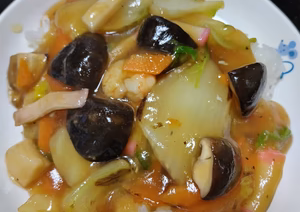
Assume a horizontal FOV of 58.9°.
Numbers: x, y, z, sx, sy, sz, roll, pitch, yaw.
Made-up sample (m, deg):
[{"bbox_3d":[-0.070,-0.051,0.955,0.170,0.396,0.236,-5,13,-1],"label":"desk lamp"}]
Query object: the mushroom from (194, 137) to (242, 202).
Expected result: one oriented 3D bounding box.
[{"bbox_3d":[0.042,0.047,0.177,0.025,0.017,0.036,31,62,-36],"label":"mushroom"}]

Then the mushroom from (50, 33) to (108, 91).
[{"bbox_3d":[-0.045,-0.029,0.185,0.035,0.018,0.043,42,75,16],"label":"mushroom"}]

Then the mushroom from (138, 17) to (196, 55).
[{"bbox_3d":[0.015,-0.053,0.200,0.040,0.018,0.024,13,76,-5],"label":"mushroom"}]

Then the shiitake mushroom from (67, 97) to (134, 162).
[{"bbox_3d":[-0.033,0.015,0.169,0.039,0.018,0.037,6,74,-3],"label":"shiitake mushroom"}]

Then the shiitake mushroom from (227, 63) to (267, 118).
[{"bbox_3d":[0.072,-0.013,0.195,0.028,0.016,0.037,-8,70,-14],"label":"shiitake mushroom"}]

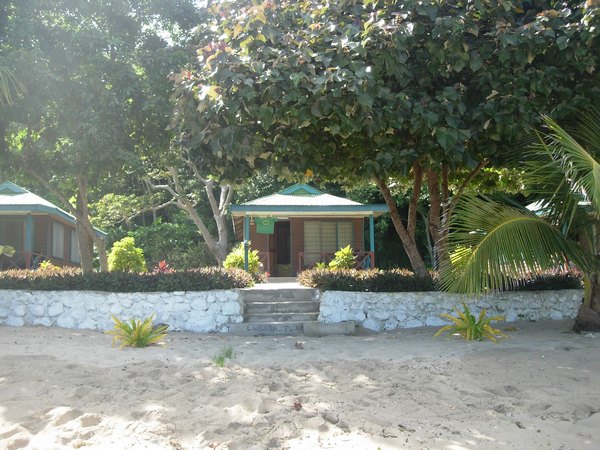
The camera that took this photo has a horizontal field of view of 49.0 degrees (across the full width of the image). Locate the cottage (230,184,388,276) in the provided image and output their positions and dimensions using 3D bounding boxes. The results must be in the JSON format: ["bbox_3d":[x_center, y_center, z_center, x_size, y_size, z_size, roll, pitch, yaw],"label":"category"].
[{"bbox_3d":[0.226,0.226,22.900,5.200,3.200,3.200,0,-4,-8],"label":"cottage"}]

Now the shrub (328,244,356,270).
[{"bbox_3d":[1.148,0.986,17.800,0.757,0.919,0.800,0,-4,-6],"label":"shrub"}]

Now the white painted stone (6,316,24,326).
[{"bbox_3d":[-5.701,1.934,13.200,0.358,0.199,0.240,0,-4,-2],"label":"white painted stone"}]

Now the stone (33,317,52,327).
[{"bbox_3d":[-5.155,1.939,13.200,0.368,0.189,0.240,0,-4,-2],"label":"stone"}]

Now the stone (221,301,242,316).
[{"bbox_3d":[-1.318,1.617,12.720,0.392,0.277,0.280,0,-4,-2],"label":"stone"}]

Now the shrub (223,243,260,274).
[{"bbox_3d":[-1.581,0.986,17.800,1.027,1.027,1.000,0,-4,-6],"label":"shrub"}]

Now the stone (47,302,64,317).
[{"bbox_3d":[-4.895,1.693,13.200,0.328,0.278,0.240,0,-4,-2],"label":"stone"}]

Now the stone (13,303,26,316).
[{"bbox_3d":[-5.616,1.703,13.200,0.249,0.259,0.240,0,-4,-2],"label":"stone"}]

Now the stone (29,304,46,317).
[{"bbox_3d":[-5.265,1.713,13.200,0.328,0.239,0.240,0,-4,-2],"label":"stone"}]

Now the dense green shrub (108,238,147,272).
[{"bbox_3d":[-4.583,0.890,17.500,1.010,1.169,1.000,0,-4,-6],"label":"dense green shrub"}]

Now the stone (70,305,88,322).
[{"bbox_3d":[-4.409,1.779,13.200,0.338,0.328,0.240,0,-4,-2],"label":"stone"}]

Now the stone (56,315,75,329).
[{"bbox_3d":[-4.694,1.944,13.200,0.348,0.259,0.240,0,-4,-2],"label":"stone"}]

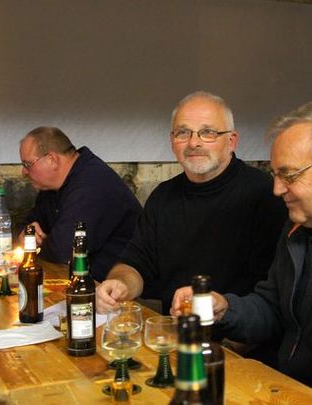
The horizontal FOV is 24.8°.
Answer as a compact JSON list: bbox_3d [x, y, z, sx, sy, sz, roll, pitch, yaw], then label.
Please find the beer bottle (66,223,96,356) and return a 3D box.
[{"bbox_3d":[-0.167,0.204,1.610,0.068,0.262,0.068,0,2,0],"label":"beer bottle"}]

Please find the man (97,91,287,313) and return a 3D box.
[{"bbox_3d":[0.070,0.391,1.938,0.660,1.360,0.720,2,3,38],"label":"man"}]

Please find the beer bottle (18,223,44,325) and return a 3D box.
[{"bbox_3d":[-0.338,0.191,1.939,0.068,0.260,0.068,0,2,0],"label":"beer bottle"}]

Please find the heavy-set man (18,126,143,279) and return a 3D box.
[{"bbox_3d":[-0.250,0.396,2.568,0.750,1.300,0.620,-1,3,-23],"label":"heavy-set man"}]

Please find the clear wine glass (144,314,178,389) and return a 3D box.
[{"bbox_3d":[0.018,0.284,1.373,0.076,0.121,0.076,0,2,0],"label":"clear wine glass"}]

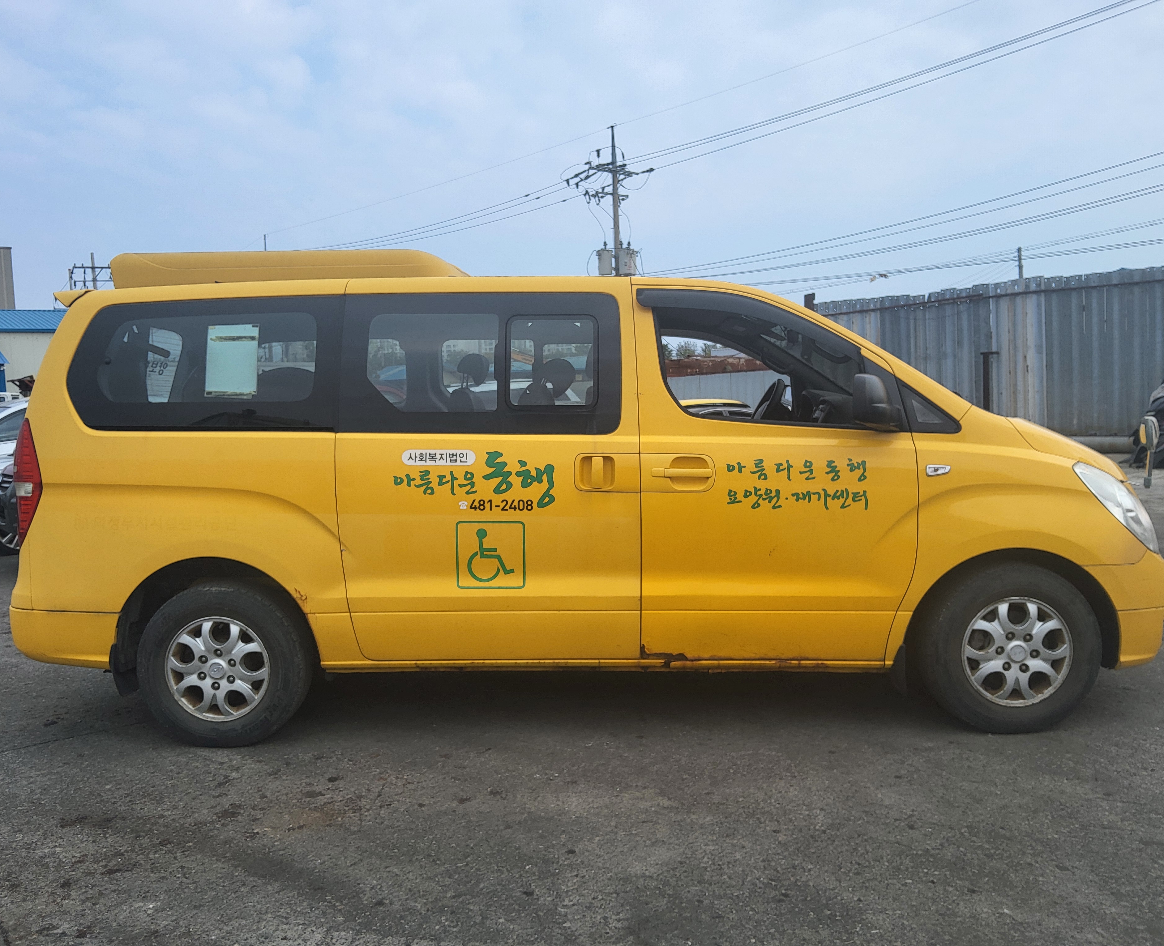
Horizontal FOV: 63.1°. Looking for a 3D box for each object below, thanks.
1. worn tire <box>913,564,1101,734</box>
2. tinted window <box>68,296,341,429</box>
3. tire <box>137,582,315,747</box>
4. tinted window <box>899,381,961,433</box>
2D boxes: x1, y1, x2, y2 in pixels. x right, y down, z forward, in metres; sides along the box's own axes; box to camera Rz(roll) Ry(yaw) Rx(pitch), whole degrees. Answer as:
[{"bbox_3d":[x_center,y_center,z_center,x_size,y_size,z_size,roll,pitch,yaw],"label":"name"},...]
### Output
[{"bbox_3d":[1.712,0.690,3.812,0.690,0.685,0.215,-2,4,0],"label":"worn tire"},{"bbox_3d":[-1.560,-0.455,3.912,1.165,0.580,0.060,0,-11,4],"label":"tinted window"},{"bbox_3d":[-1.484,0.787,3.958,0.690,0.685,0.215,-2,4,3],"label":"tire"},{"bbox_3d":[1.379,-0.263,3.759,0.233,0.227,0.040,-1,-14,-3],"label":"tinted window"}]

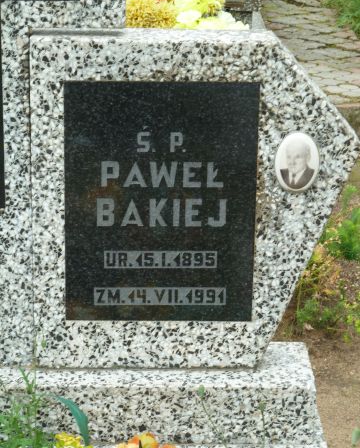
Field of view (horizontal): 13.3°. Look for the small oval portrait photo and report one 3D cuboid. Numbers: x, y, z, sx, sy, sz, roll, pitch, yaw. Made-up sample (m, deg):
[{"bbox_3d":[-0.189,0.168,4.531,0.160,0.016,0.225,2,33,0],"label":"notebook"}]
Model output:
[{"bbox_3d":[0.223,-0.115,2.913,0.084,0.115,0.011,0,20,-2],"label":"small oval portrait photo"}]

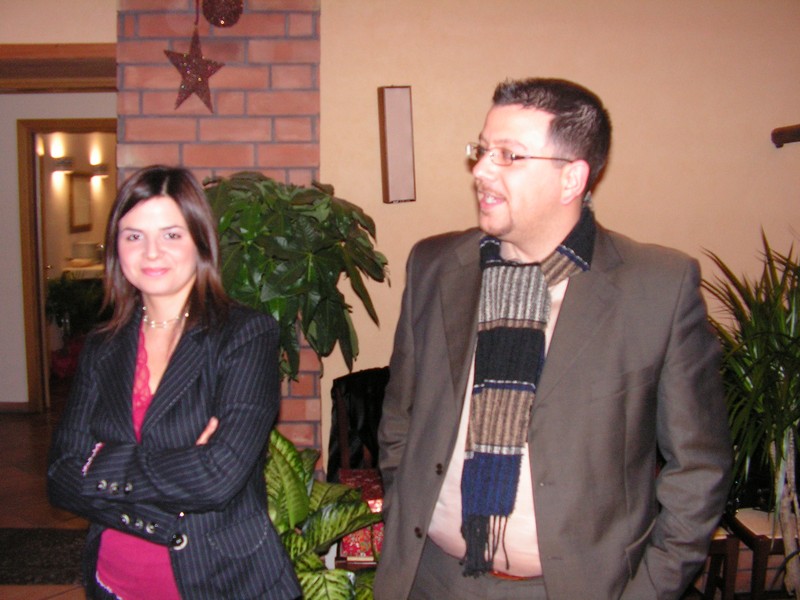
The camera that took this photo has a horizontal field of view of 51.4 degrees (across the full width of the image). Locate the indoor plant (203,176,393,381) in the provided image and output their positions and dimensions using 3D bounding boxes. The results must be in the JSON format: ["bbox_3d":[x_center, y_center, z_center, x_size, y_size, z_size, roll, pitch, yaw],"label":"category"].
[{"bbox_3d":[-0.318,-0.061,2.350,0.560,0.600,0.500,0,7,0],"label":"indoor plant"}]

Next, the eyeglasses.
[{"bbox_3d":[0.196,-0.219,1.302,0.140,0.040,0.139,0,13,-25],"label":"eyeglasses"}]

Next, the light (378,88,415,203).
[{"bbox_3d":[-0.009,-0.526,2.824,0.096,0.383,0.080,-4,5,-13],"label":"light"}]

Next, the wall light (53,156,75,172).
[{"bbox_3d":[-2.953,-1.185,7.300,0.095,0.118,0.220,1,5,8],"label":"wall light"}]

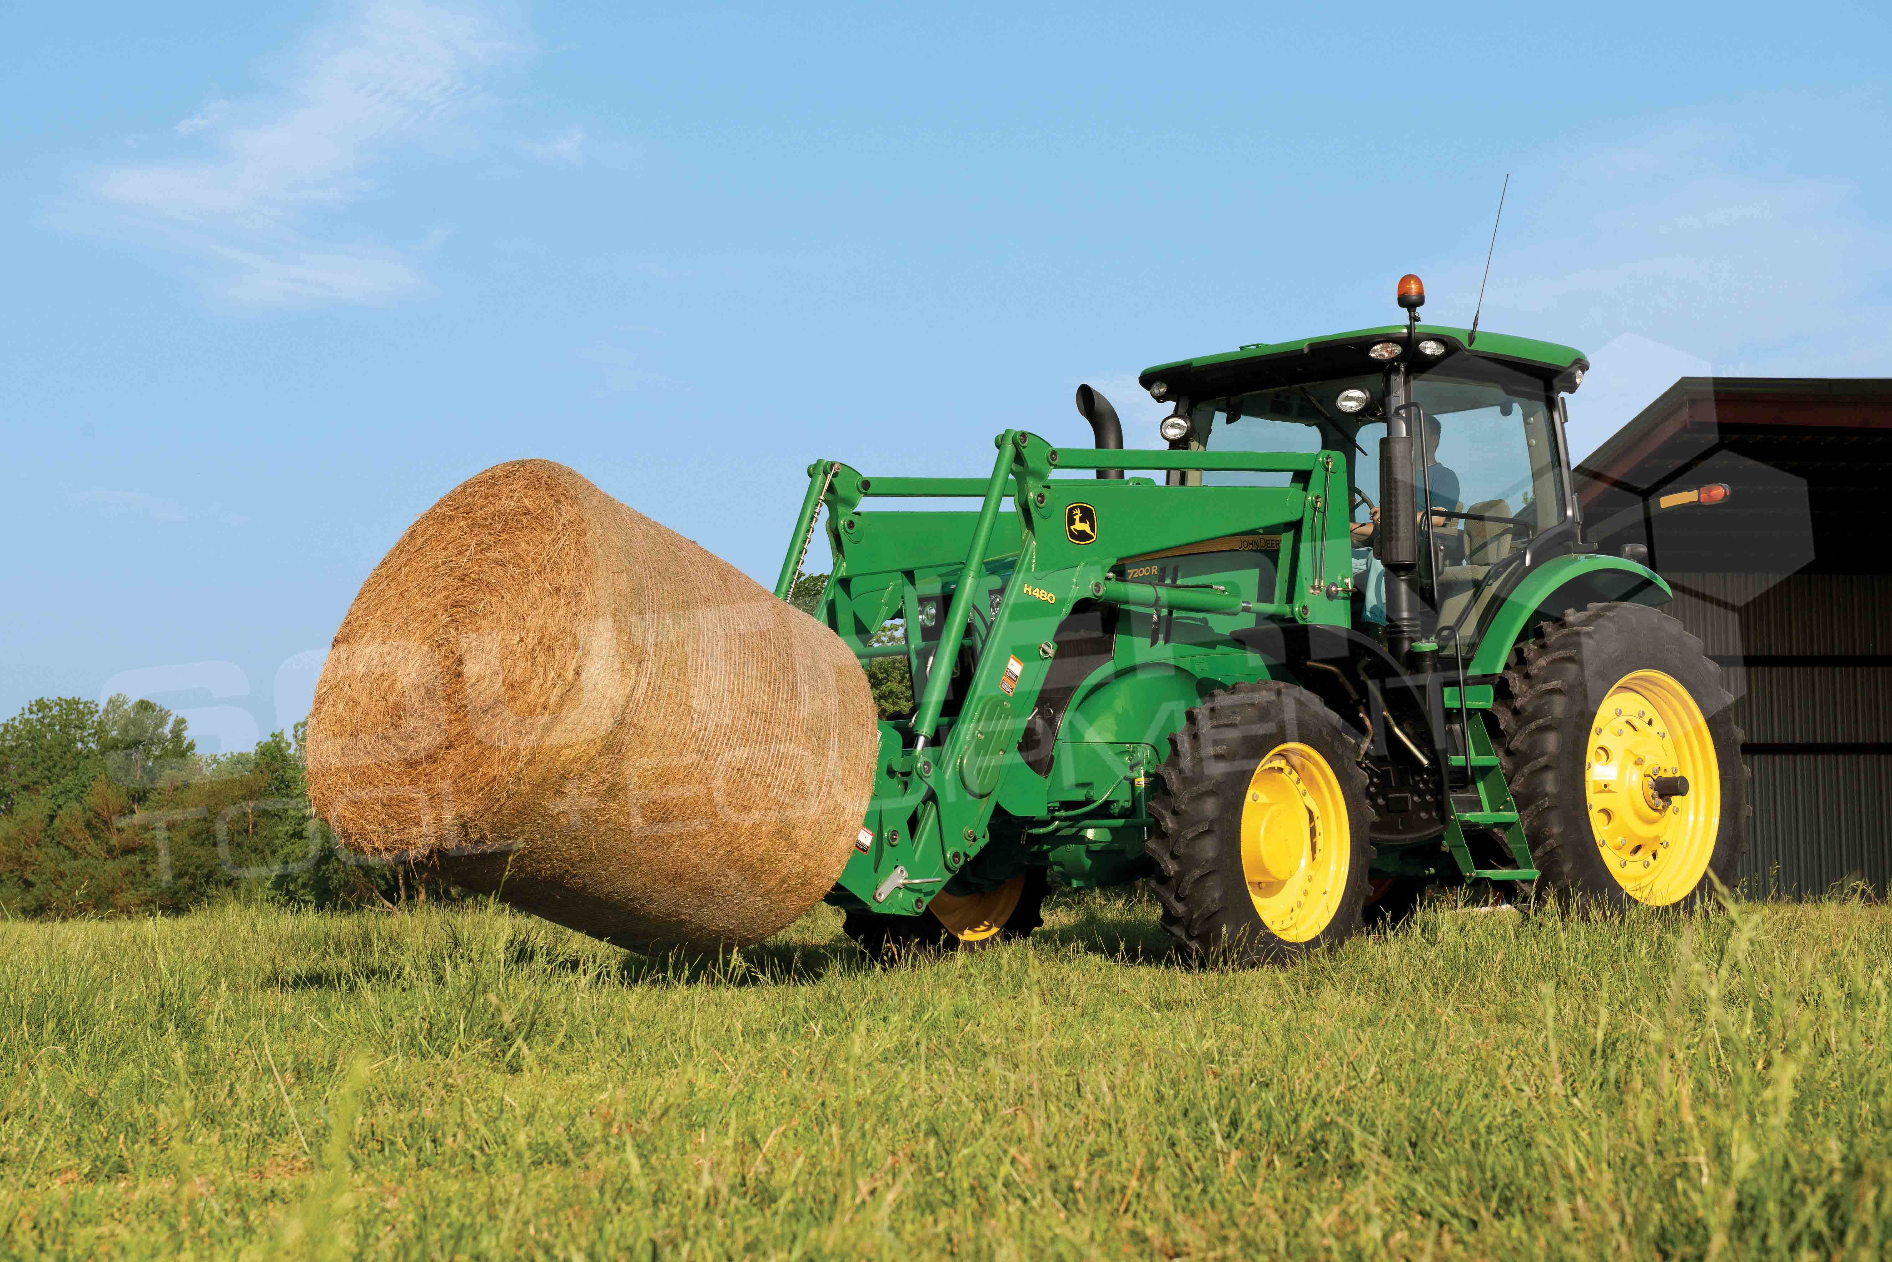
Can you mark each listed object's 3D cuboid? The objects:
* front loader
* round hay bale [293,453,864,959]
[{"bbox_3d":[1.344,0.022,16.282,6.400,3.460,2.420,3,-6,-44],"label":"front loader"},{"bbox_3d":[-1.451,0.385,13.564,1.670,1.670,1.630,-5,-26,44],"label":"round hay bale"}]

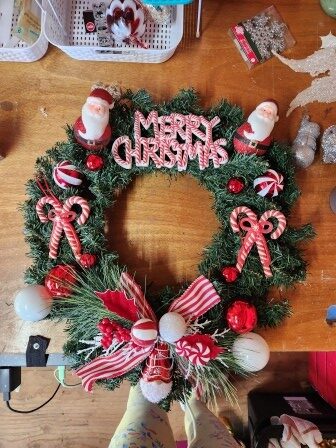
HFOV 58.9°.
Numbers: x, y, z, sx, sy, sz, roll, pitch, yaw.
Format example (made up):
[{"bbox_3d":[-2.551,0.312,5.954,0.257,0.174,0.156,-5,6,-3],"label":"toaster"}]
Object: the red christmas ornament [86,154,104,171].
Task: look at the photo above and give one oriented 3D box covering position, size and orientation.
[{"bbox_3d":[-0.150,-0.127,0.616,0.035,0.035,0.035,0,87,-1],"label":"red christmas ornament"}]

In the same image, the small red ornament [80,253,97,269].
[{"bbox_3d":[-0.162,0.075,0.609,0.033,0.033,0.033,0,87,-1],"label":"small red ornament"}]

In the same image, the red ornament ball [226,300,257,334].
[{"bbox_3d":[0.147,0.186,0.593,0.059,0.059,0.059,0,87,-1],"label":"red ornament ball"}]

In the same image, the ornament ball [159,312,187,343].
[{"bbox_3d":[0.009,0.200,0.575,0.054,0.054,0.054,0,85,0],"label":"ornament ball"}]

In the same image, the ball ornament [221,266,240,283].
[{"bbox_3d":[0.124,0.102,0.600,0.033,0.033,0.033,0,85,0],"label":"ball ornament"}]

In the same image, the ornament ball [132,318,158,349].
[{"bbox_3d":[-0.045,0.207,0.568,0.051,0.051,0.051,0,87,-1],"label":"ornament ball"}]

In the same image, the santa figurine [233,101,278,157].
[{"bbox_3d":[0.182,-0.198,0.615,0.076,0.072,0.122,22,89,6],"label":"santa figurine"}]

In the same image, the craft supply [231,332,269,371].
[{"bbox_3d":[0.168,0.259,0.600,0.073,0.073,0.073,0,85,0],"label":"craft supply"}]

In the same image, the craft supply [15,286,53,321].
[{"bbox_3d":[-0.275,0.161,0.610,0.073,0.073,0.073,0,85,0],"label":"craft supply"}]

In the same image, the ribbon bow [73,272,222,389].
[{"bbox_3d":[-0.038,0.212,0.578,0.275,0.090,0.228,0,87,-1],"label":"ribbon bow"}]

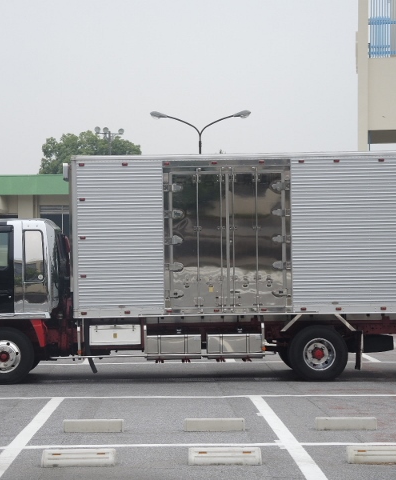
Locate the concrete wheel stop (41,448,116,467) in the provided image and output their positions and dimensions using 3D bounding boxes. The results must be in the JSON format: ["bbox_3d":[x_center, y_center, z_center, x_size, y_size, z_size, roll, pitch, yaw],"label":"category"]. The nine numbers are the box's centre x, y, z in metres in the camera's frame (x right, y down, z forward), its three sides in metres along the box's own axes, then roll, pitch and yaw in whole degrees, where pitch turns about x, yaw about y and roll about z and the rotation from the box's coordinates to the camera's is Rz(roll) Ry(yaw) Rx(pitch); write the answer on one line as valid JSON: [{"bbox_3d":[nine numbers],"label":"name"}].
[{"bbox_3d":[-0.973,1.773,11.140,0.605,0.120,0.160,0,-1,-2],"label":"concrete wheel stop"}]

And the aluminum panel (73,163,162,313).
[{"bbox_3d":[-1.128,-0.034,19.340,1.312,2.215,0.080,-1,-1,0],"label":"aluminum panel"}]

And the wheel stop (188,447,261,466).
[{"bbox_3d":[0.222,1.776,11.250,0.605,0.120,0.160,0,-1,-1],"label":"wheel stop"}]

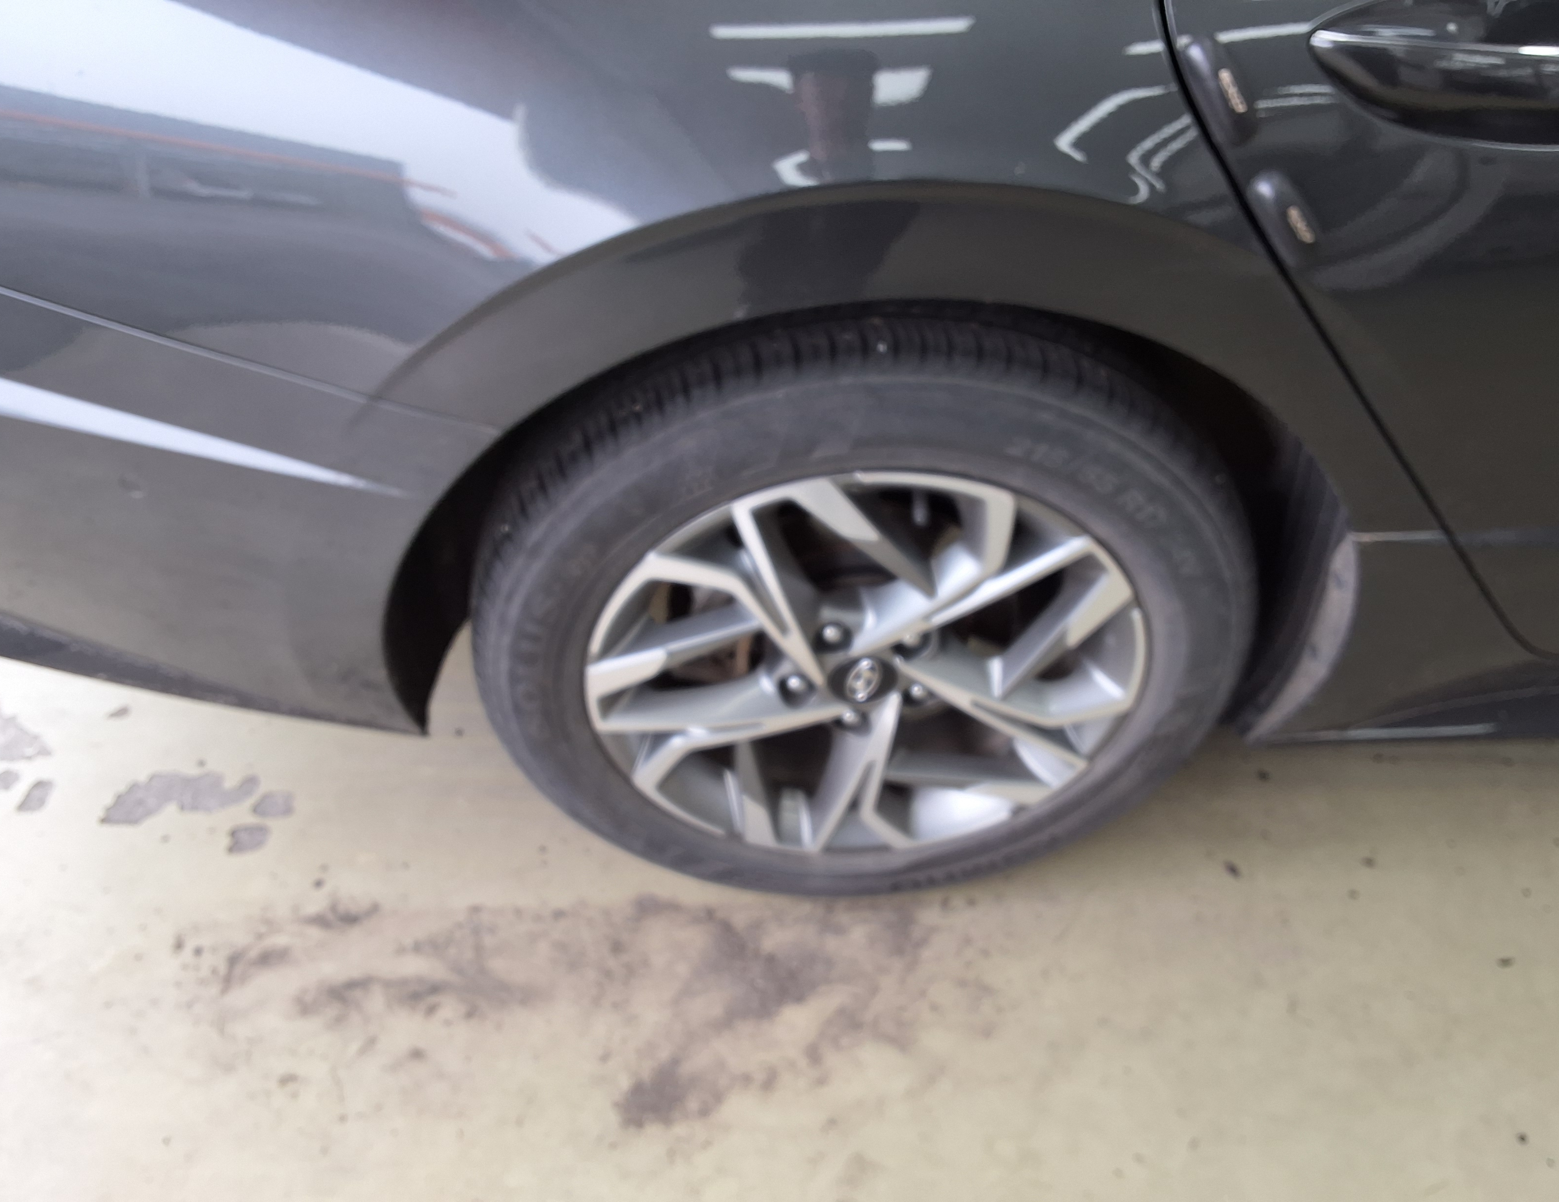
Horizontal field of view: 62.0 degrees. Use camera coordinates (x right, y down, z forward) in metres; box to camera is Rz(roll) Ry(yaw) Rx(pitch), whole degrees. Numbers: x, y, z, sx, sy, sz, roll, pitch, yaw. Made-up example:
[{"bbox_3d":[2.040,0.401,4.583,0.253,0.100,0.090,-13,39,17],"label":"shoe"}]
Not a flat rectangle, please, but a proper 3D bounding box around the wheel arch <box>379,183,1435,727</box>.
[{"bbox_3d":[0.091,-0.094,0.995,0.810,0.530,0.170,0,43,-2],"label":"wheel arch"}]

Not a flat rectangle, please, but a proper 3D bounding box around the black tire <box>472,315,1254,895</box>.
[{"bbox_3d":[0.070,0.007,1.158,0.665,0.657,0.222,0,43,-2],"label":"black tire"}]

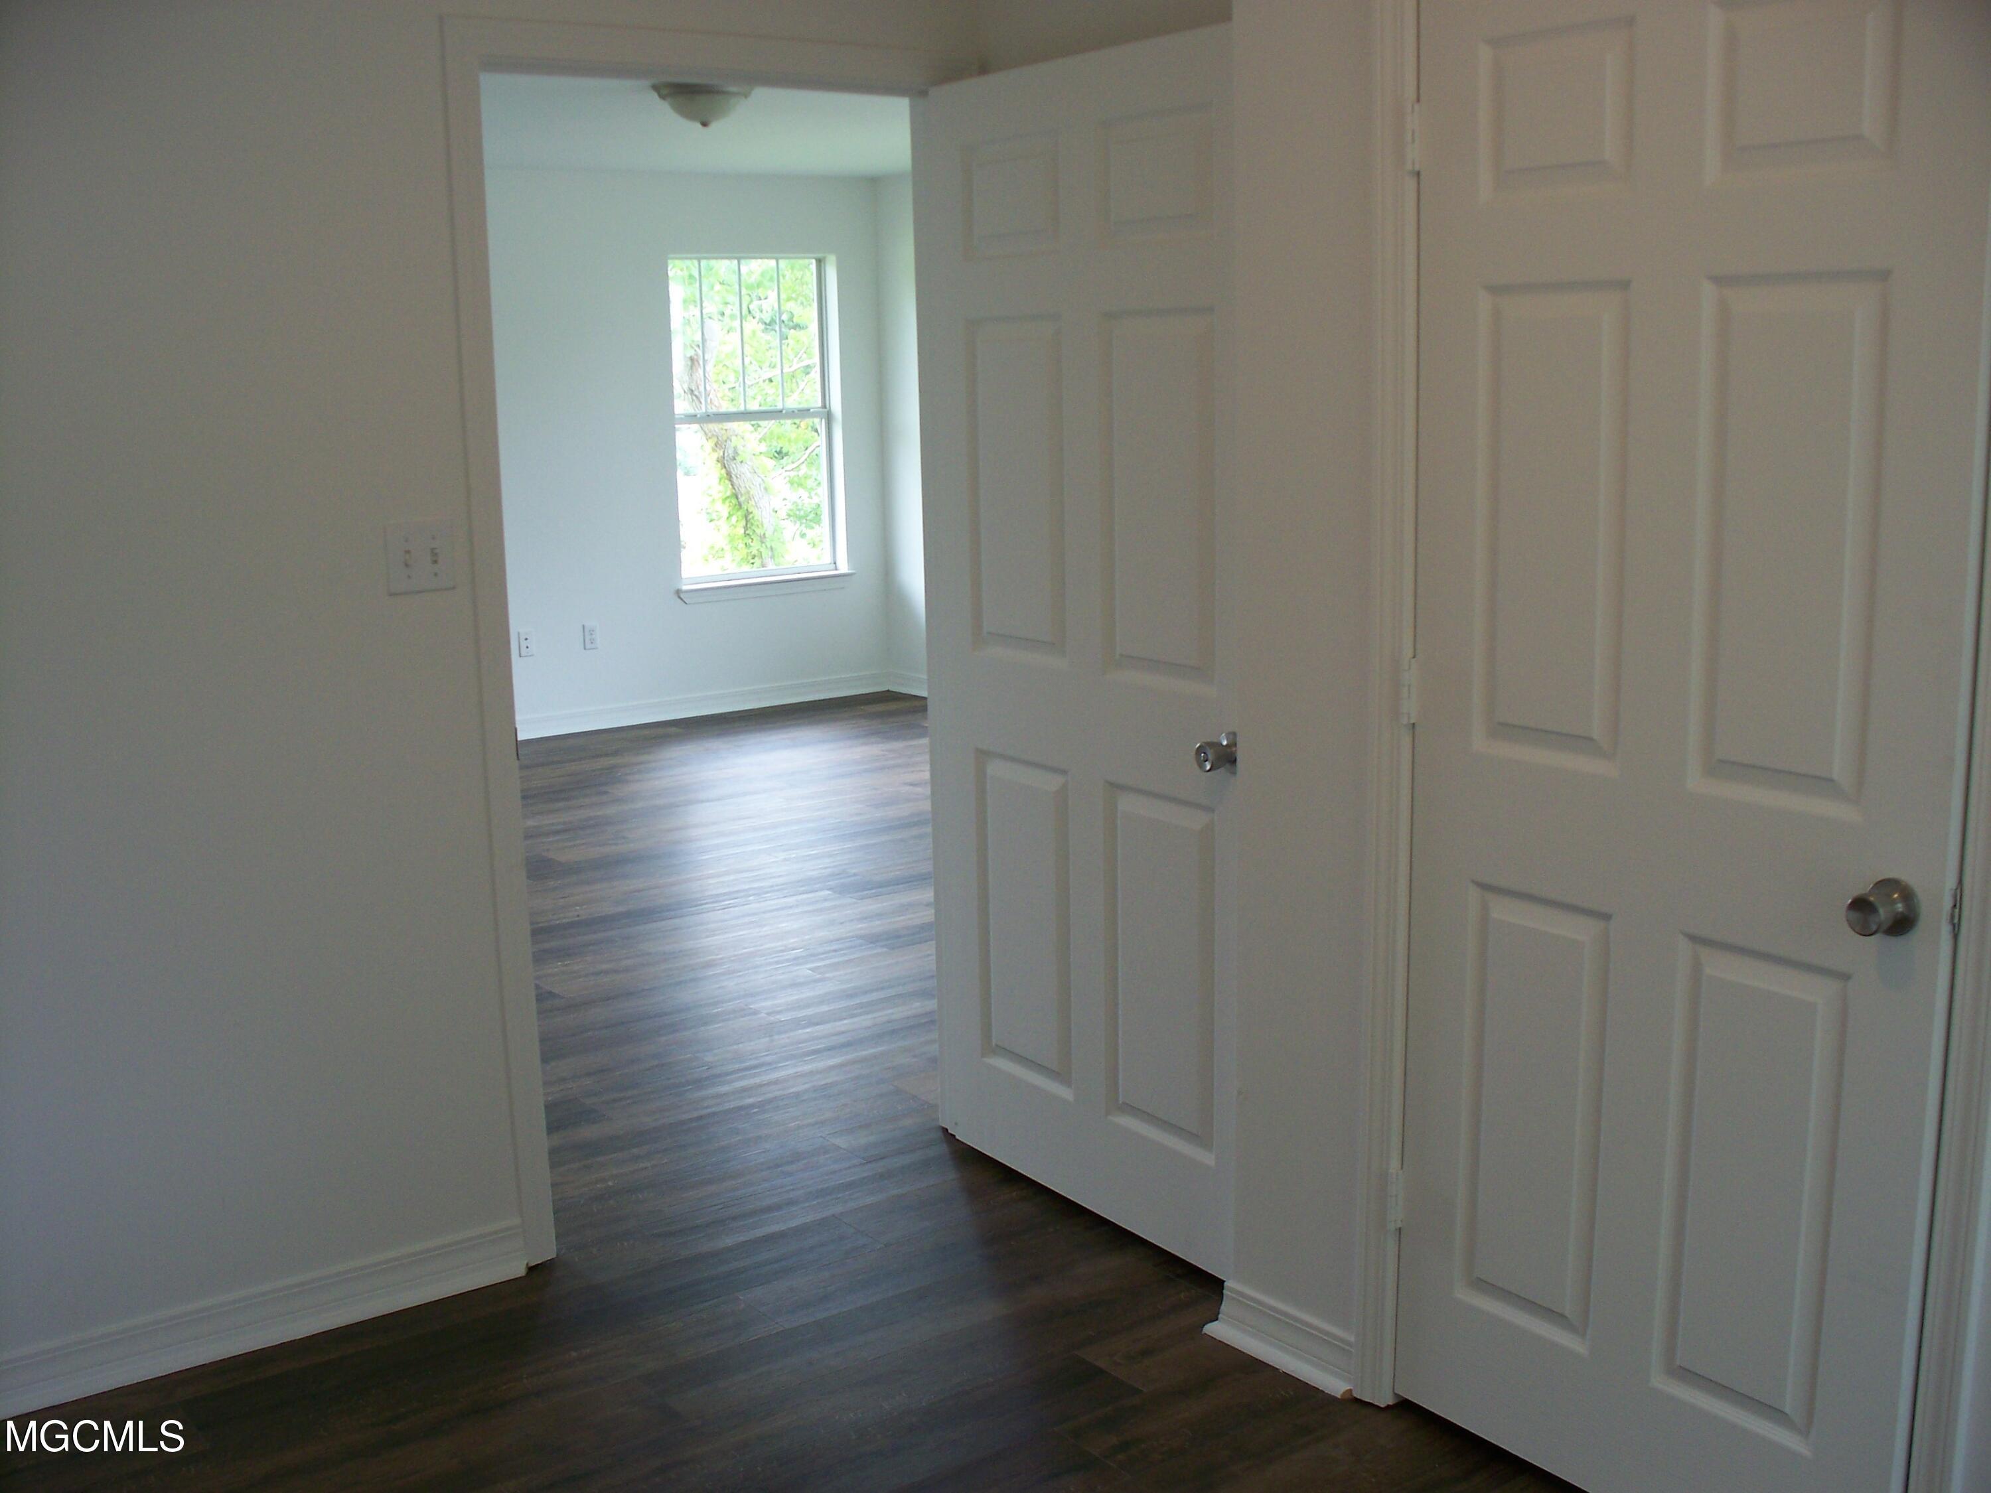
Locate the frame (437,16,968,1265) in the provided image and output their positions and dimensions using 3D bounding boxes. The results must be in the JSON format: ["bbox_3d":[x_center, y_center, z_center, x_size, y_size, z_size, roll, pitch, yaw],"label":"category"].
[{"bbox_3d":[-0.464,-0.190,3.800,1.030,2.110,0.140,-9,13,-34],"label":"frame"}]

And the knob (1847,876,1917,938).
[{"bbox_3d":[0.983,0.185,2.307,0.063,0.066,0.066,-9,13,-35],"label":"knob"}]

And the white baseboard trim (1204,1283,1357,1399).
[{"bbox_3d":[0.442,0.929,3.251,0.032,0.085,0.293,-9,13,-35],"label":"white baseboard trim"}]

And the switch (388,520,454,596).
[{"bbox_3d":[-0.937,-0.308,3.371,0.114,0.114,0.018,-9,13,-34],"label":"switch"}]

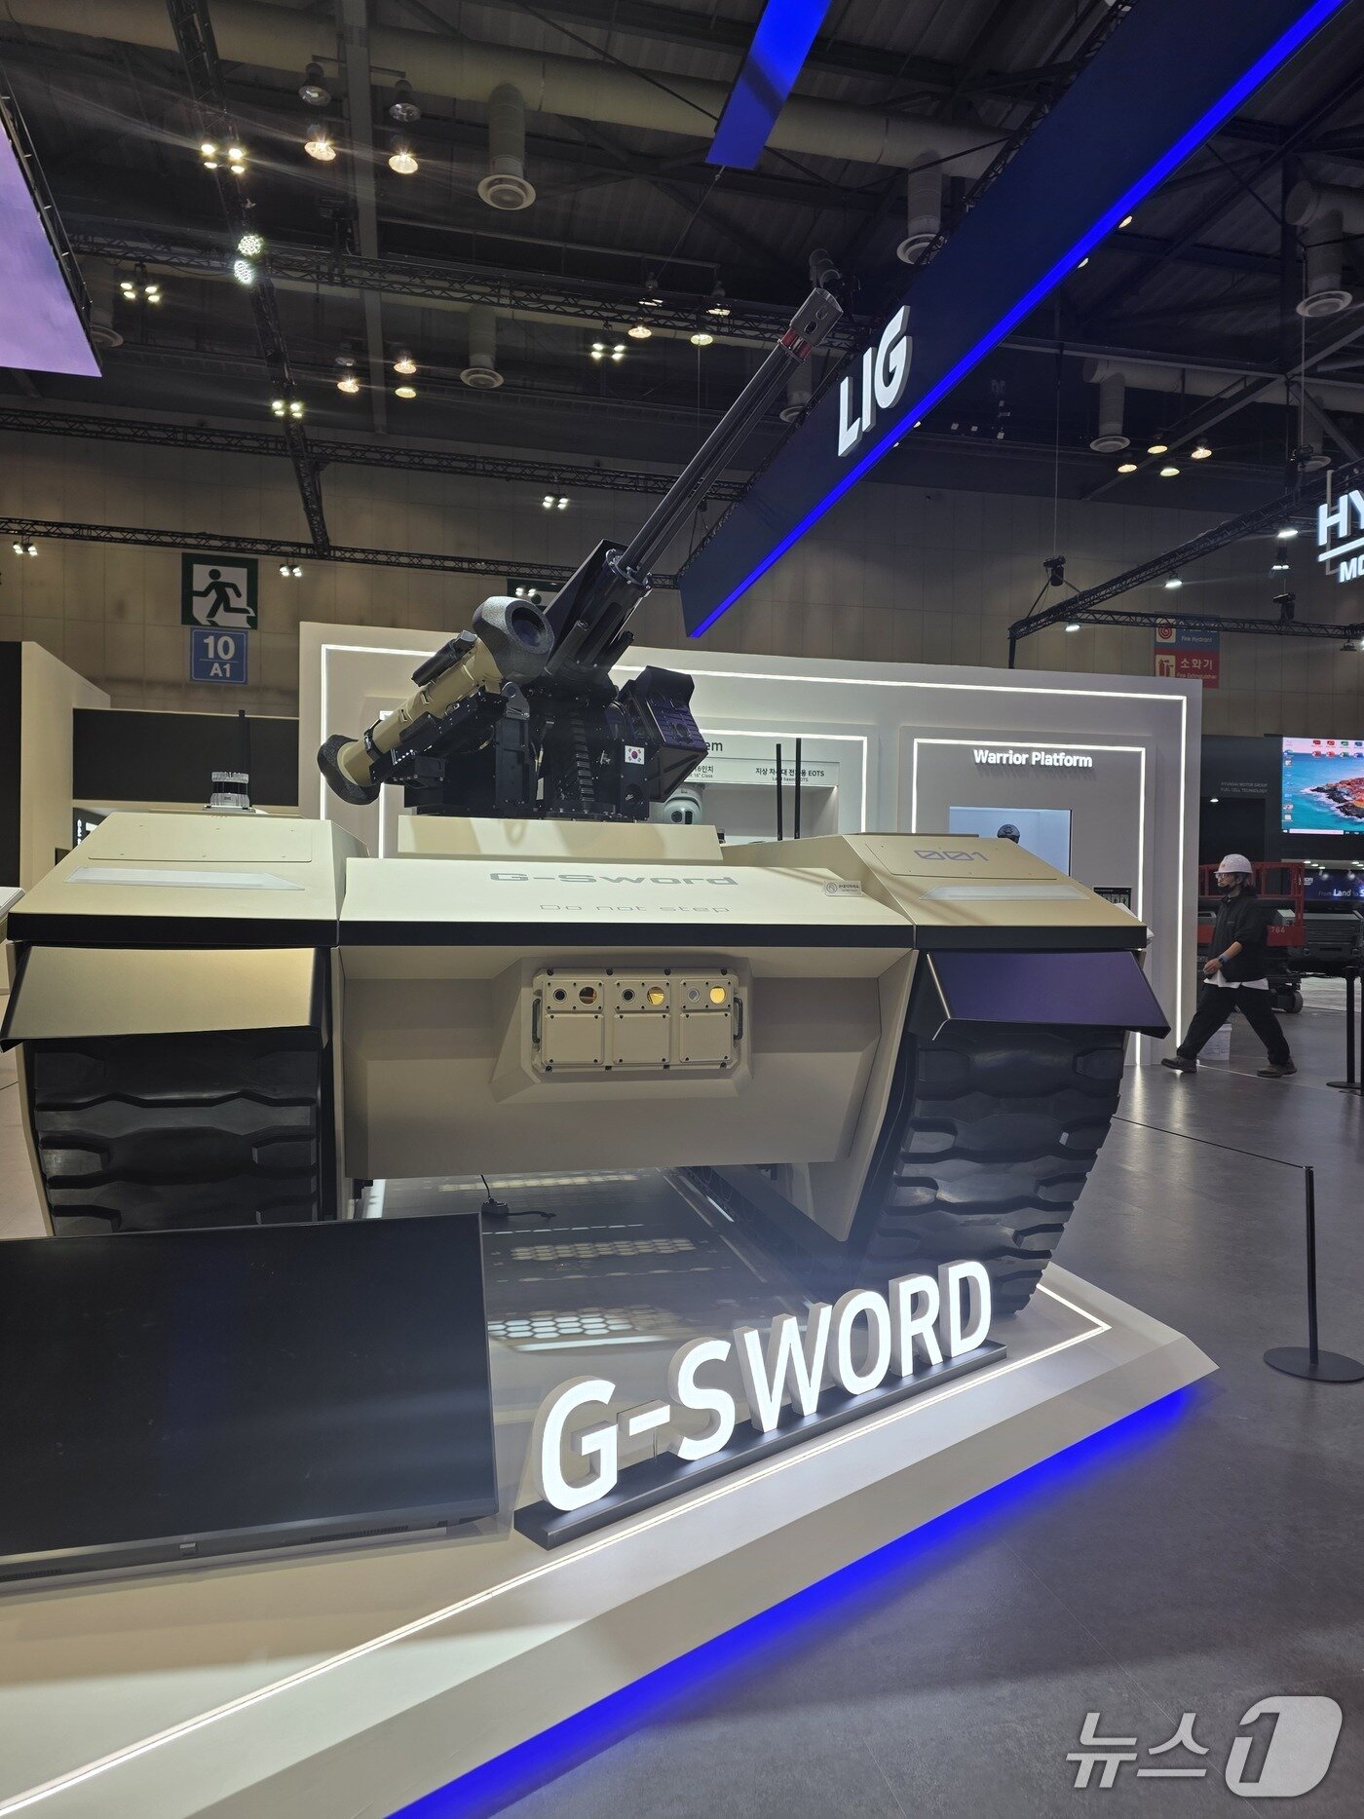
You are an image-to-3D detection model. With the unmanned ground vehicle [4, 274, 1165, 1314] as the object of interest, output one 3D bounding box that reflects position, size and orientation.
[{"bbox_3d":[-0.560,-0.315,4.716,2.660,3.000,4.200,1,1,-14],"label":"unmanned ground vehicle"}]

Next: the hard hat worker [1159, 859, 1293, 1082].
[{"bbox_3d":[4.406,0.446,9.720,1.050,1.750,0.550,1,1,-3],"label":"hard hat worker"}]

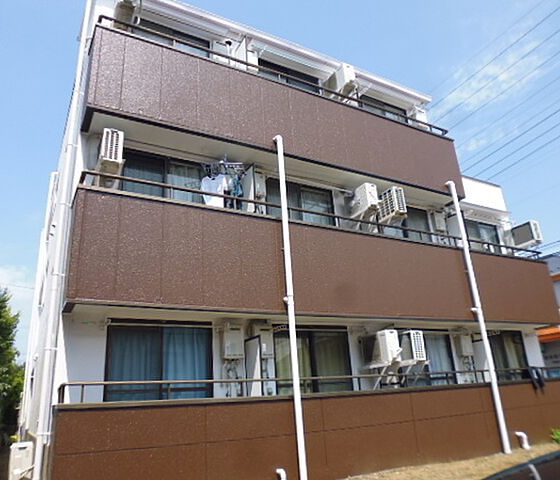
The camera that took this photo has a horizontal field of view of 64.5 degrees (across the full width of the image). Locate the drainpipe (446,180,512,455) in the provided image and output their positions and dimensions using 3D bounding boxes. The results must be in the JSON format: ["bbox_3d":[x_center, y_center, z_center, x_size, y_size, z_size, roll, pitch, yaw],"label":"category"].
[{"bbox_3d":[4.145,1.334,9.428,0.140,5.797,0.140,8,-23,-28],"label":"drainpipe"}]

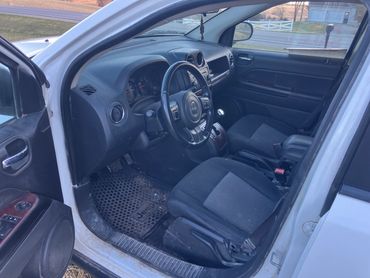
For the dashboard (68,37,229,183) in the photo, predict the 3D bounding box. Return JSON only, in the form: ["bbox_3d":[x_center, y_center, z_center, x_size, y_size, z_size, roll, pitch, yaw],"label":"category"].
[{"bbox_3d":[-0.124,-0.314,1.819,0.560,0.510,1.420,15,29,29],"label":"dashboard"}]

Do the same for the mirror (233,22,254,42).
[{"bbox_3d":[0.437,-0.853,2.371,0.130,0.170,0.250,20,31,36],"label":"mirror"}]

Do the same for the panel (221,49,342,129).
[{"bbox_3d":[0.677,-0.326,2.165,0.960,0.580,0.120,15,29,29],"label":"panel"}]

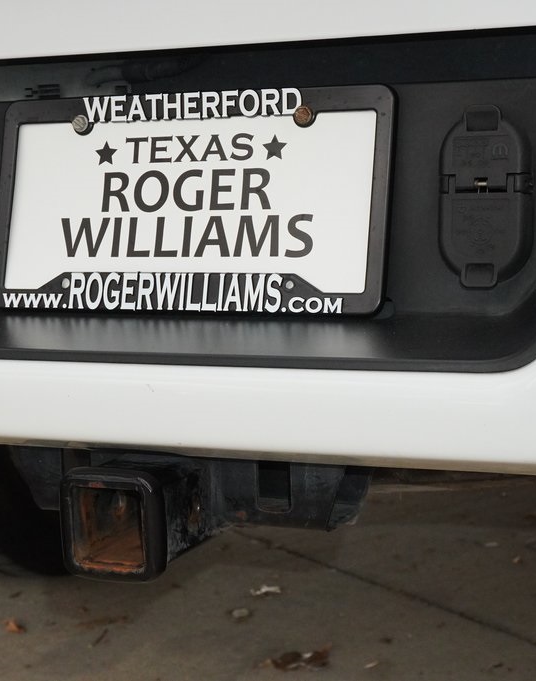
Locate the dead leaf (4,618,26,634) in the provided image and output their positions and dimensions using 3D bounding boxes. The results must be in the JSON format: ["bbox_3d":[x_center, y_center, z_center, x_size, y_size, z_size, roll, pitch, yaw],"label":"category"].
[{"bbox_3d":[-0.362,0.410,2.118,0.032,0.013,0.030,-4,9,-10],"label":"dead leaf"}]

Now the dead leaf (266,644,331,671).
[{"bbox_3d":[0.040,0.419,1.954,0.085,0.015,0.058,-2,8,1],"label":"dead leaf"}]

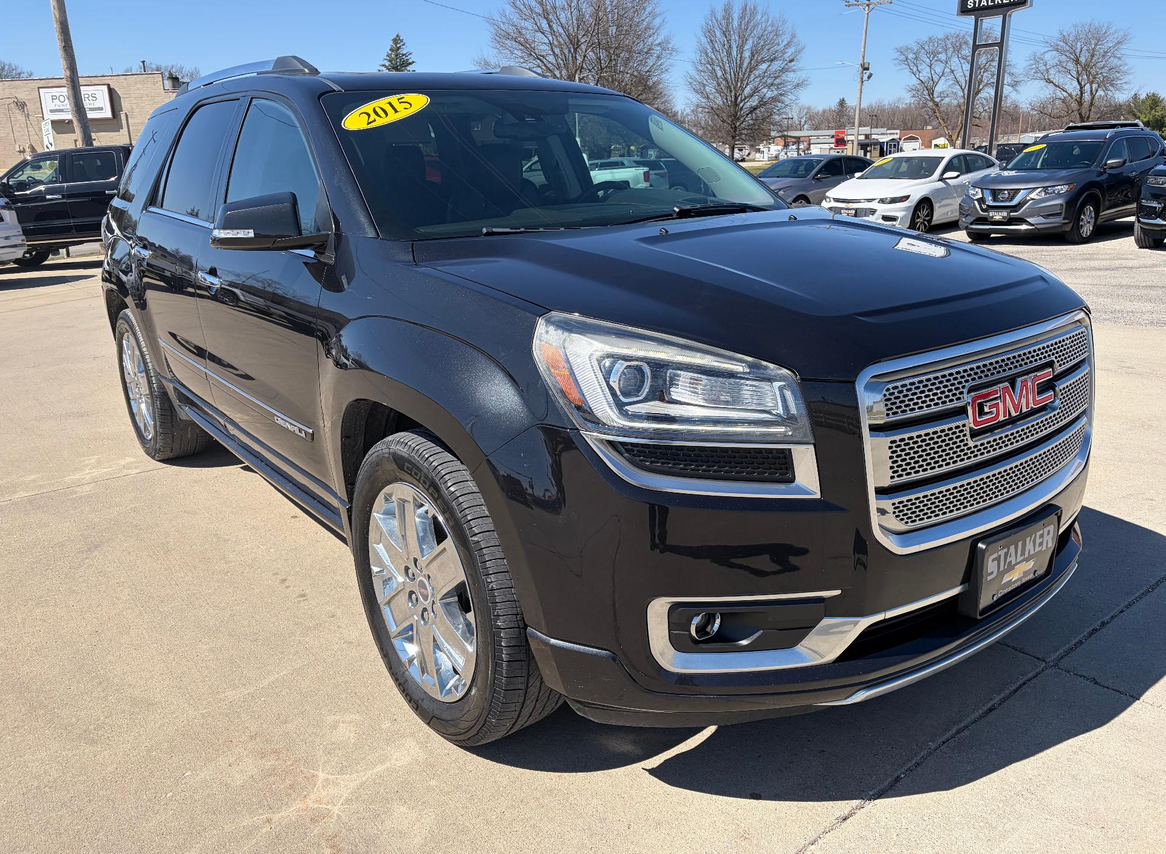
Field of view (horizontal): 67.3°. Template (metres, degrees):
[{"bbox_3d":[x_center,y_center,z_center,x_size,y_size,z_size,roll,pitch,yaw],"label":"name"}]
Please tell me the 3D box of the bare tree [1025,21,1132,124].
[{"bbox_3d":[44.615,-29.960,78.486,8.450,11.612,8.450,7,19,27],"label":"bare tree"}]

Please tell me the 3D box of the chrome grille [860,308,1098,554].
[{"bbox_3d":[0.891,-0.004,1.898,0.936,0.410,0.120,-14,20,-36],"label":"chrome grille"}]

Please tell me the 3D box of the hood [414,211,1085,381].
[{"bbox_3d":[0.550,-0.395,2.229,1.600,0.250,1.090,-14,20,-36],"label":"hood"}]

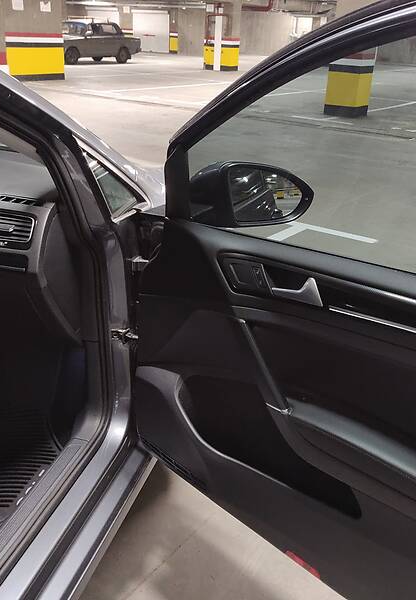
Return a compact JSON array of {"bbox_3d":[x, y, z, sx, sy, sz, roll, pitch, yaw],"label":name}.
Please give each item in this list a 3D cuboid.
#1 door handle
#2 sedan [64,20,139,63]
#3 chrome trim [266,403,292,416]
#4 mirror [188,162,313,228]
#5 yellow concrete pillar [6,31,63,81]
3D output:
[{"bbox_3d":[0.160,-0.017,1.040,0.105,0.045,0.030,22,31,35],"label":"door handle"},{"bbox_3d":[-4.337,-9.390,21.009,1.610,1.450,4.100,20,30,32],"label":"sedan"},{"bbox_3d":[0.138,0.205,1.091,0.055,0.018,0.025,22,31,35],"label":"chrome trim"},{"bbox_3d":[0.095,-0.231,1.259,0.225,0.145,0.125,-12,29,-28],"label":"mirror"},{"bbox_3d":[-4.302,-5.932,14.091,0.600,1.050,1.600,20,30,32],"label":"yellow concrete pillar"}]

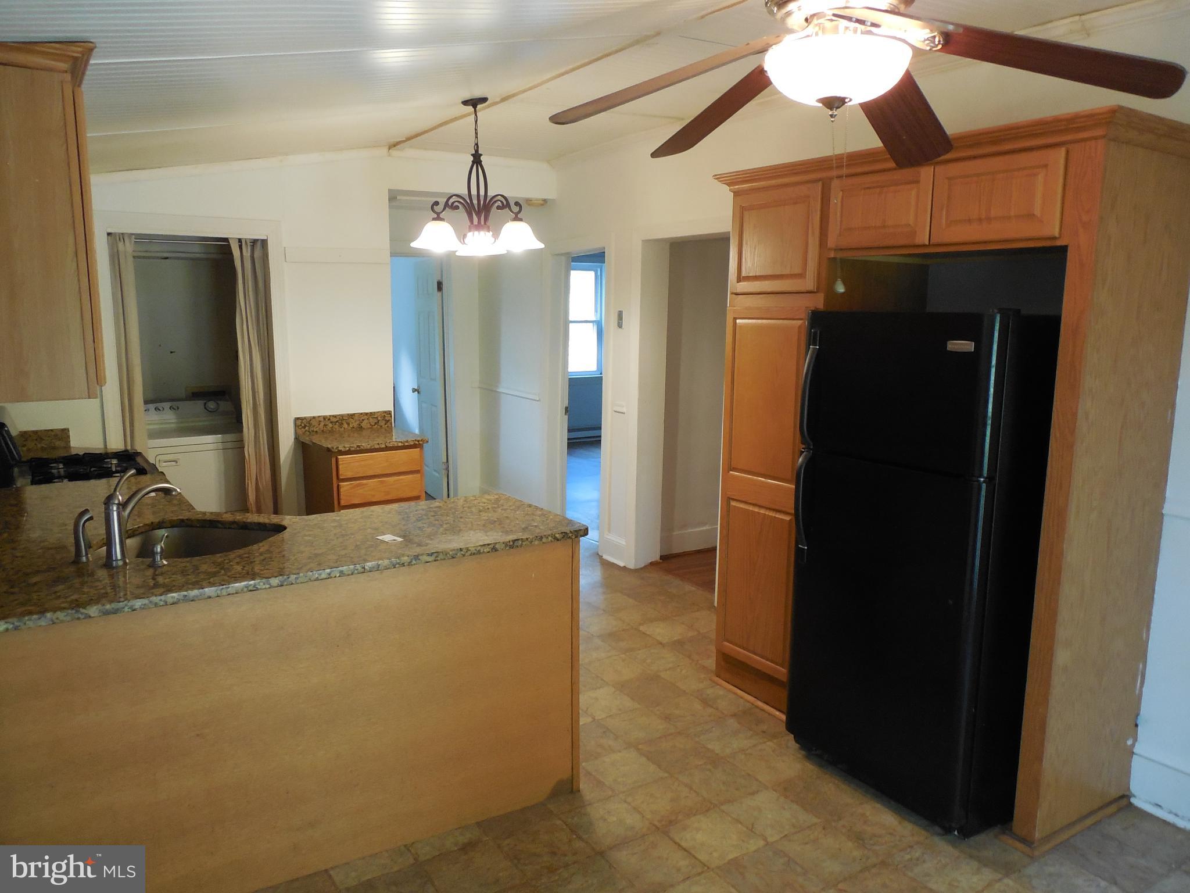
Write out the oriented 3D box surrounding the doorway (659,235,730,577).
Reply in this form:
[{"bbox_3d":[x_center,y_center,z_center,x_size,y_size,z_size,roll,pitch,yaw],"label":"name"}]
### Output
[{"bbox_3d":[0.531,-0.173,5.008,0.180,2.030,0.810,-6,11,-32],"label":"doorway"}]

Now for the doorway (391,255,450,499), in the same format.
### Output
[{"bbox_3d":[-1.564,-0.518,6.963,0.700,2.030,0.140,-6,11,-32],"label":"doorway"}]

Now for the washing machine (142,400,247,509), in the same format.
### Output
[{"bbox_3d":[-2.449,0.274,5.170,0.690,1.050,0.690,-6,11,-32],"label":"washing machine"}]

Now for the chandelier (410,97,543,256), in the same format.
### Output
[{"bbox_3d":[-0.515,-1.174,3.750,0.565,0.655,0.540,-1,10,-8],"label":"chandelier"}]

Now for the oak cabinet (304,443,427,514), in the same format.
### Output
[{"bbox_3d":[-1.352,0.395,5.076,0.535,0.860,0.530,-6,11,-32],"label":"oak cabinet"}]

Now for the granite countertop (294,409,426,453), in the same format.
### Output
[{"bbox_3d":[-1.356,-0.097,4.981,0.600,0.130,0.550,-6,11,-32],"label":"granite countertop"}]

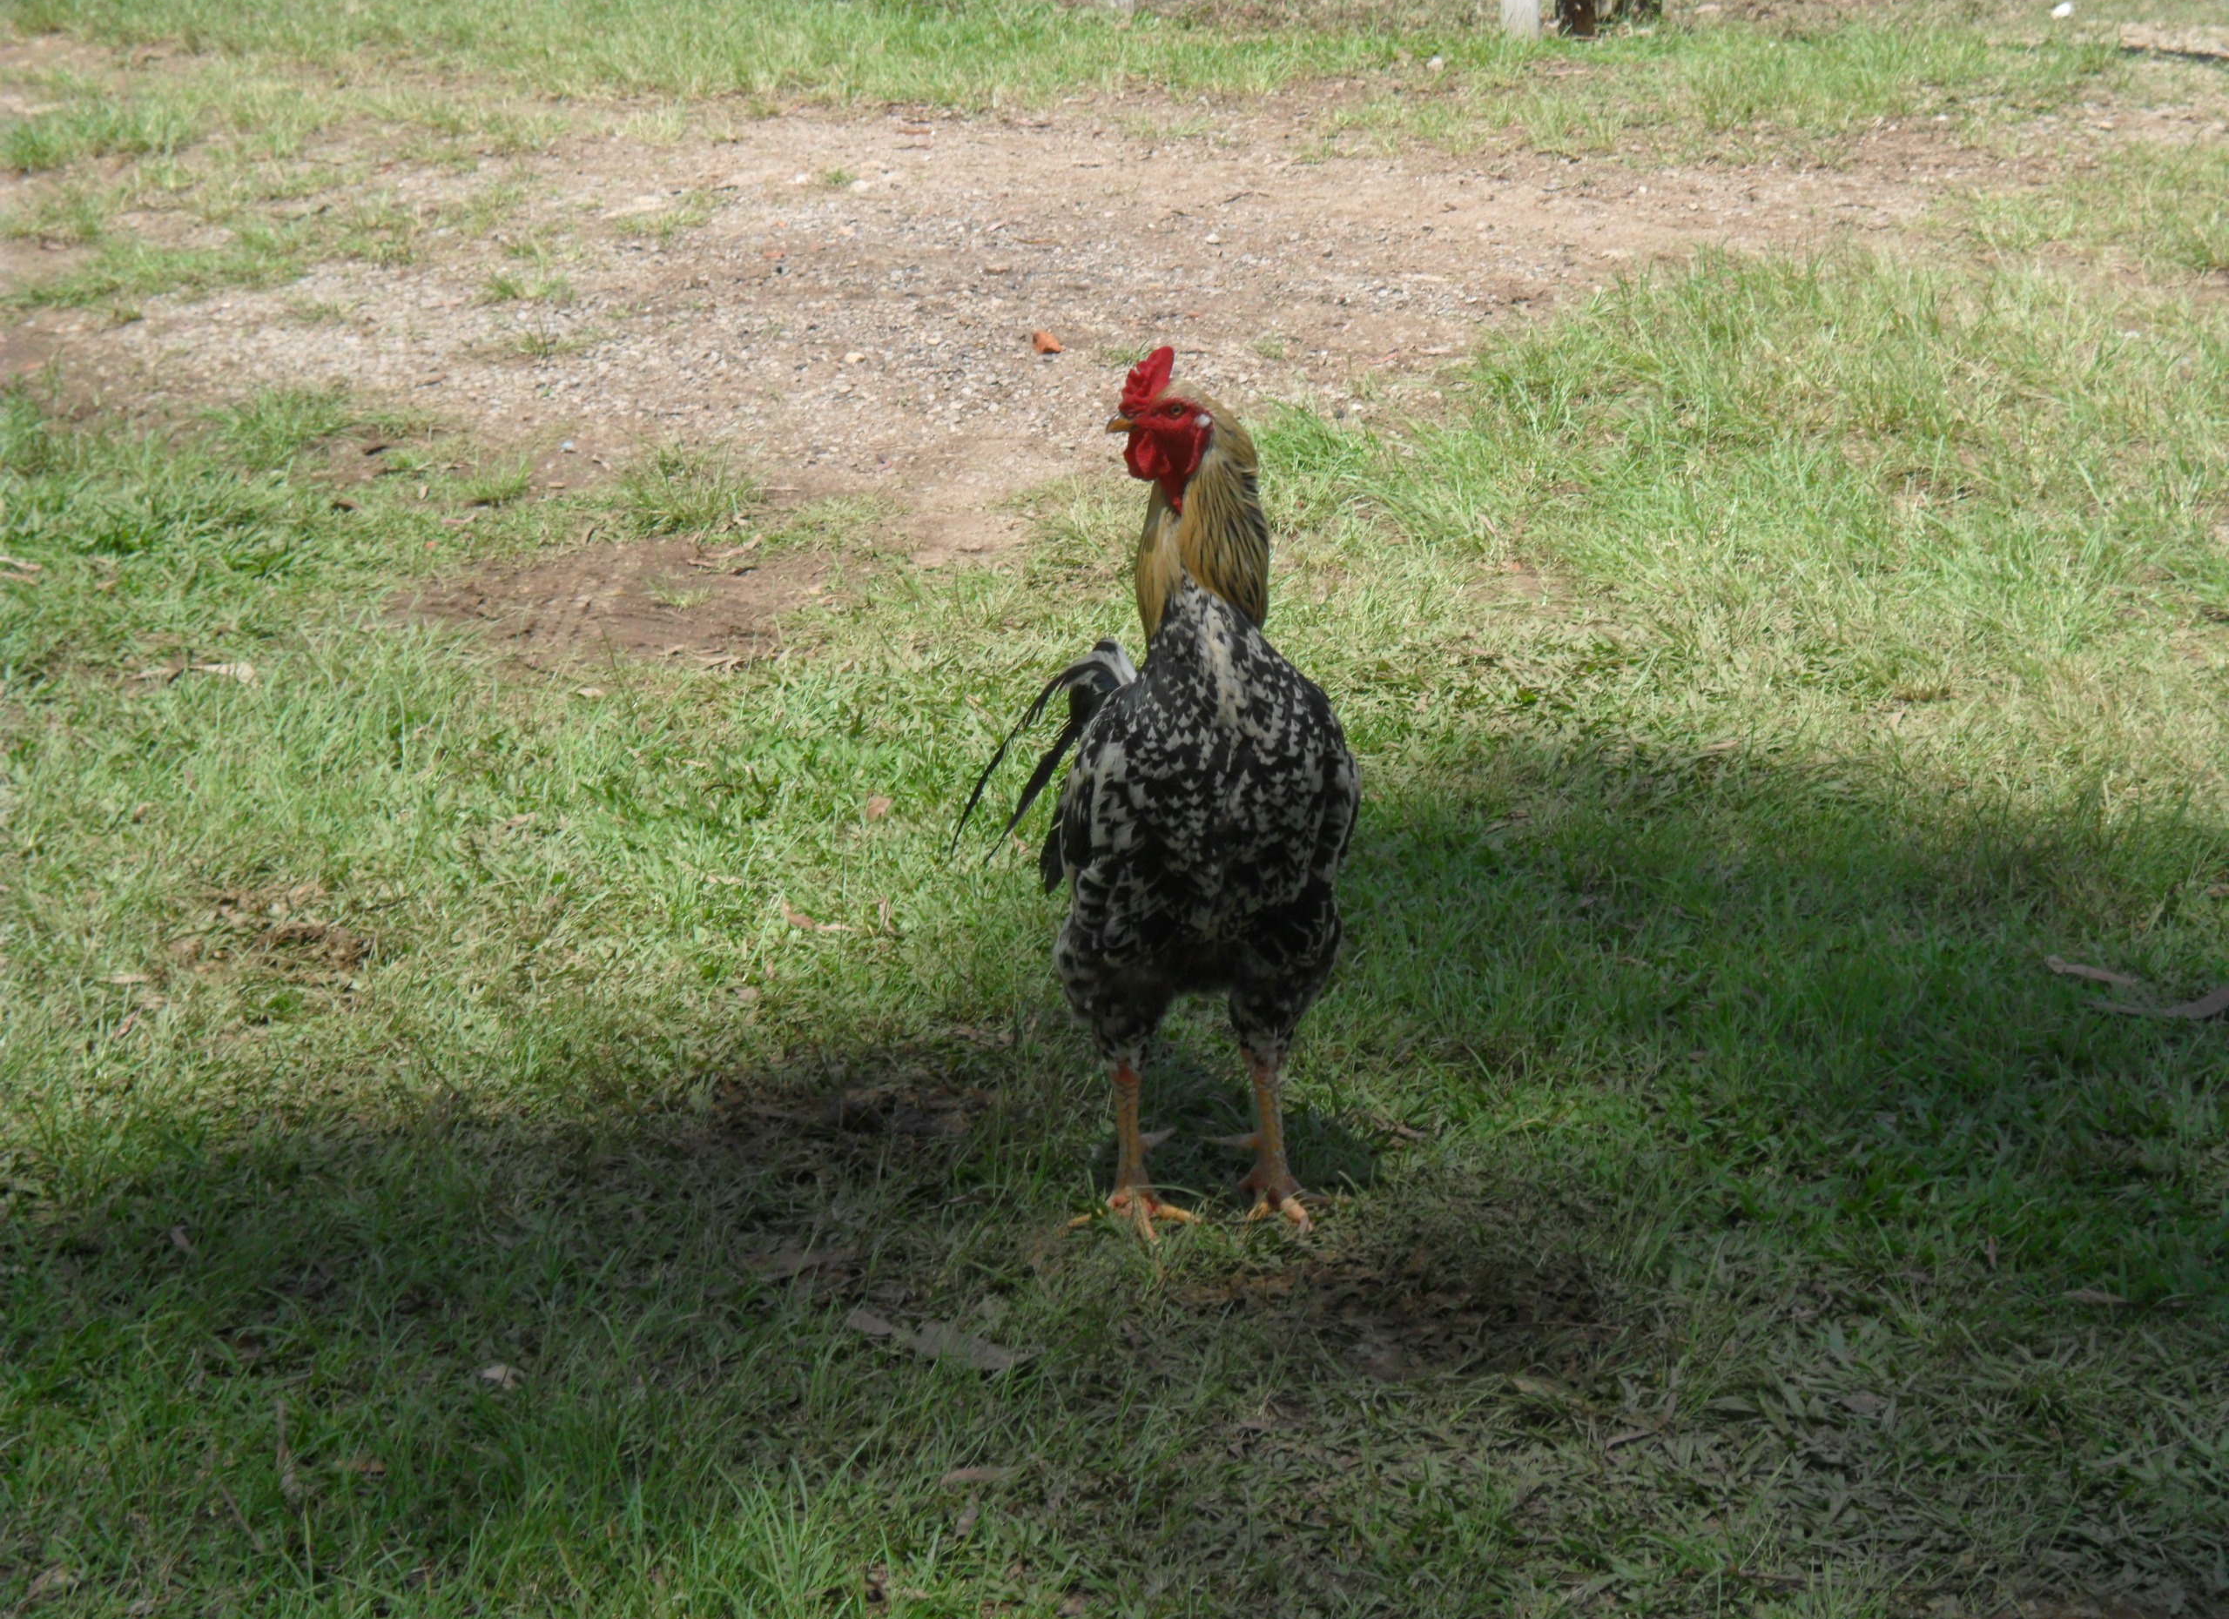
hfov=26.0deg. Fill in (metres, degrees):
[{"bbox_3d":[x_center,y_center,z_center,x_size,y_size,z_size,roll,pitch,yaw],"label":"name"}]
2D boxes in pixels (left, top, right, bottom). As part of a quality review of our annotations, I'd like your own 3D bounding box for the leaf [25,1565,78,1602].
[{"bbox_3d":[-0.622,0.455,2.827,0.024,0.014,0.039,12,20,36],"label":"leaf"}]

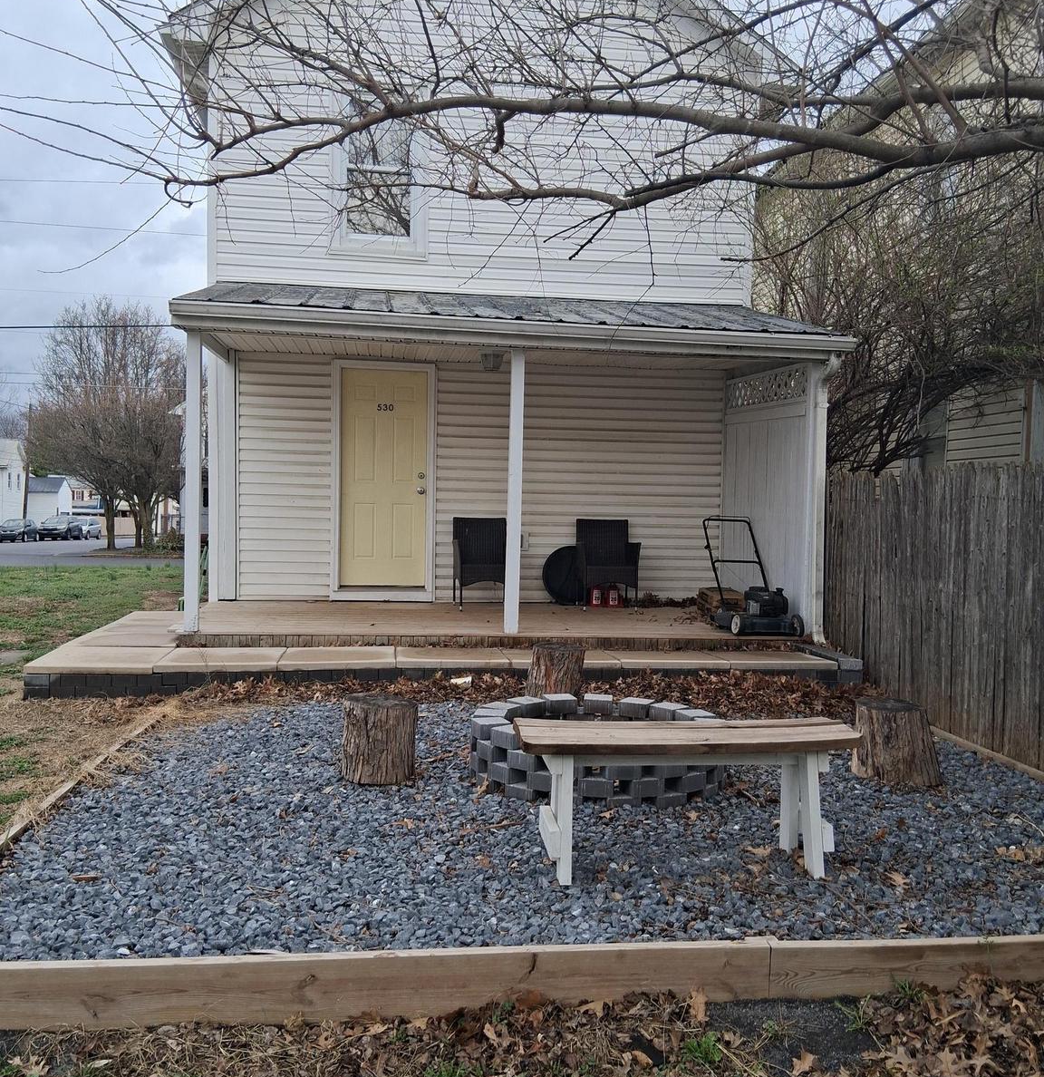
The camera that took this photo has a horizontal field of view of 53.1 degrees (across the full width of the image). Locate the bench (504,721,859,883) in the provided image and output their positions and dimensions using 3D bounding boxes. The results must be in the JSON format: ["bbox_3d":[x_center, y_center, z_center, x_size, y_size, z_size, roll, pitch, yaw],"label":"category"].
[{"bbox_3d":[0.571,0.888,3.591,1.180,0.460,0.400,1,2,-8],"label":"bench"}]

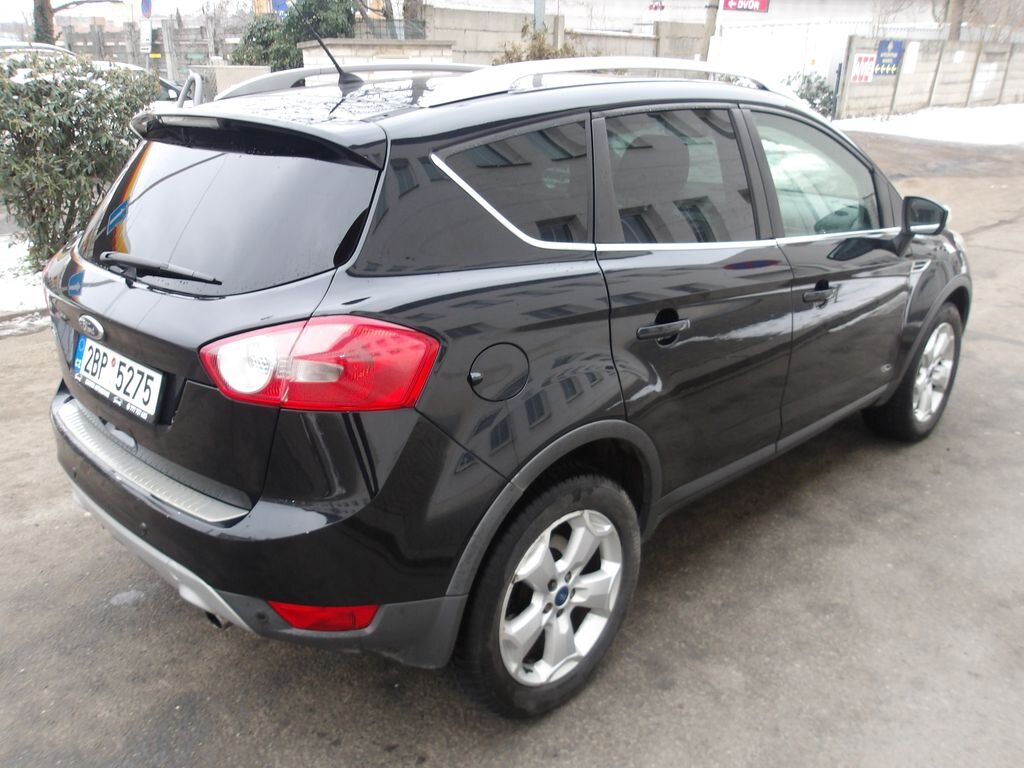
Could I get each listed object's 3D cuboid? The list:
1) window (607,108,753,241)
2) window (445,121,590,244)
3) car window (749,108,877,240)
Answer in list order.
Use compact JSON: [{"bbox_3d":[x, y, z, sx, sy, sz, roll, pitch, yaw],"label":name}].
[{"bbox_3d":[0.485,-0.572,2.232,0.730,0.410,0.050,-18,3,-42],"label":"window"},{"bbox_3d":[0.055,-0.458,1.840,0.476,0.311,0.040,-16,0,-39],"label":"window"},{"bbox_3d":[1.093,-0.734,2.820,0.840,0.450,0.060,-18,3,-42],"label":"car window"}]

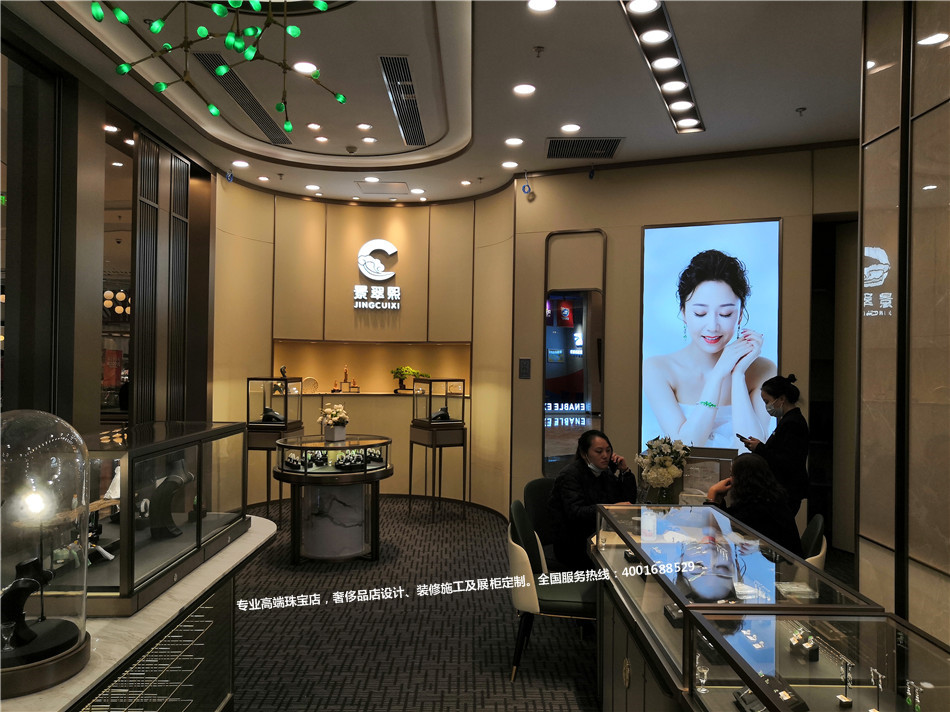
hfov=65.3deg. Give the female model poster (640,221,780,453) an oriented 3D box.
[{"bbox_3d":[2.162,-0.145,6.879,1.277,2.219,0.070,1,-1,24],"label":"female model poster"}]

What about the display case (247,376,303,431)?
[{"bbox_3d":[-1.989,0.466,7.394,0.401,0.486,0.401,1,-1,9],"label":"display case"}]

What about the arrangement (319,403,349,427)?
[{"bbox_3d":[-1.196,0.492,6.263,0.260,0.215,0.240,1,-1,0],"label":"arrangement"}]

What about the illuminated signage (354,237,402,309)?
[{"bbox_3d":[-1.190,-0.998,9.036,0.569,0.860,0.060,1,-1,-11],"label":"illuminated signage"}]

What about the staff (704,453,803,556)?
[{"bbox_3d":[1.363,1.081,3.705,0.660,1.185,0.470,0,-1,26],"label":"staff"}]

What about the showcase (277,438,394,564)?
[{"bbox_3d":[-1.197,1.196,6.273,1.020,0.949,1.020,1,-1,0],"label":"showcase"}]

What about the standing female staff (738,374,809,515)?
[{"bbox_3d":[1.802,0.902,4.438,0.400,1.578,0.440,1,-1,-16],"label":"standing female staff"}]

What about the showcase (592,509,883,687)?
[{"bbox_3d":[0.827,1.135,2.725,0.570,0.905,1.500,1,0,0],"label":"showcase"}]

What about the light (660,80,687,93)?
[{"bbox_3d":[1.456,-1.978,5.414,0.183,0.040,0.183,1,-1,24],"label":"light"}]

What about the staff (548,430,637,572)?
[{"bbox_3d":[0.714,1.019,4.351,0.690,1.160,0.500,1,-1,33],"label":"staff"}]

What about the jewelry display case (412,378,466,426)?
[{"bbox_3d":[-0.383,0.501,7.894,0.413,0.488,0.413,1,-1,-31],"label":"jewelry display case"}]

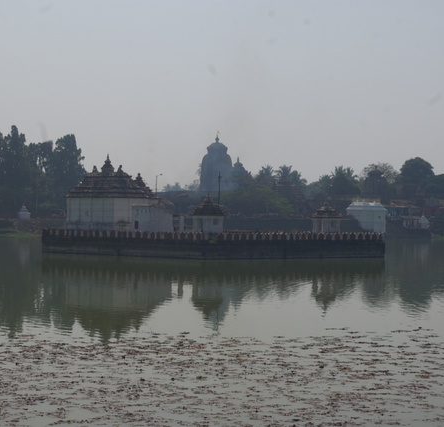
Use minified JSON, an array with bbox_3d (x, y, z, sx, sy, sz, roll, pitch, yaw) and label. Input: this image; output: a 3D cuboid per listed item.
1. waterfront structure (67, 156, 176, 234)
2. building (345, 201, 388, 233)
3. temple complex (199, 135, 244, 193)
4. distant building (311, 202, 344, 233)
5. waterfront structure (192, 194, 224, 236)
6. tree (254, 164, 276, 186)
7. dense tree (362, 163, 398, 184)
[{"bbox_3d":[-12.313,-2.294,176.000,7.200,9.500,12.600,1,0,-40],"label":"waterfront structure"},{"bbox_3d":[34.311,0.947,345.000,5.200,8.000,8.600,1,0,-40],"label":"building"},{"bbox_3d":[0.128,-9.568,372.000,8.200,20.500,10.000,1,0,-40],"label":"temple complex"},{"bbox_3d":[12.507,0.621,174.000,2.700,4.200,2.700,1,0,-40],"label":"distant building"},{"bbox_3d":[-1.565,0.190,163.000,2.750,4.750,2.750,1,0,-40],"label":"waterfront structure"},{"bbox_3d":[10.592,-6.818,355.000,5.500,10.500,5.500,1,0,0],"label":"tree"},{"bbox_3d":[41.914,-6.653,388.000,10.000,13.500,9.000,1,0,0],"label":"dense tree"}]

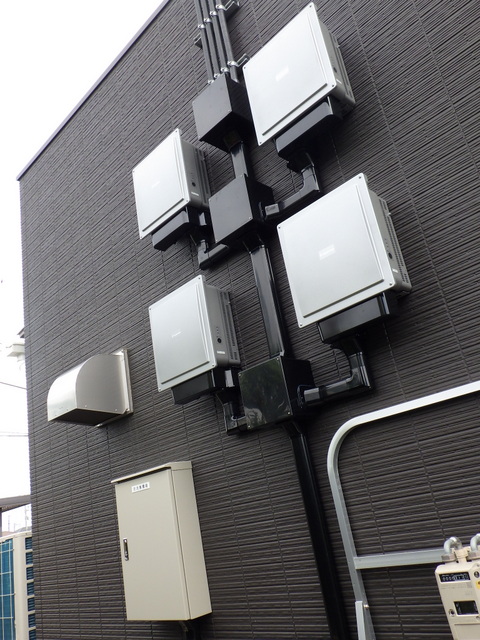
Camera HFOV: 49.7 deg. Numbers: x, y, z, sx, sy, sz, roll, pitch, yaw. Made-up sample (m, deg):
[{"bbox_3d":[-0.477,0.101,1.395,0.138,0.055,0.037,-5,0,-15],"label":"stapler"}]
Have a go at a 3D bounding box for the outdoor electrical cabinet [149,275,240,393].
[{"bbox_3d":[-0.235,0.091,2.764,0.221,0.486,0.450,11,-28,-45],"label":"outdoor electrical cabinet"}]

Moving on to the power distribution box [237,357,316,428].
[{"bbox_3d":[0.180,0.333,2.308,0.213,0.256,0.252,11,-28,-45],"label":"power distribution box"}]

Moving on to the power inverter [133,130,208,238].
[{"bbox_3d":[-0.388,-0.769,3.079,0.221,0.486,0.450,11,-28,-45],"label":"power inverter"}]

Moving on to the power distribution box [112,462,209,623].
[{"bbox_3d":[-0.440,1.196,2.802,0.160,0.733,0.560,11,-28,-45],"label":"power distribution box"}]

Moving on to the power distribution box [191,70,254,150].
[{"bbox_3d":[-0.078,-1.123,2.842,0.213,0.256,0.252,11,-28,-45],"label":"power distribution box"}]

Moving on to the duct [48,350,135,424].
[{"bbox_3d":[-0.976,0.436,3.339,0.360,0.430,0.430,11,-28,-45],"label":"duct"}]

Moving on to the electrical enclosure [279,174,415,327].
[{"bbox_3d":[0.441,-0.253,2.153,0.221,0.486,0.450,11,-28,-45],"label":"electrical enclosure"}]

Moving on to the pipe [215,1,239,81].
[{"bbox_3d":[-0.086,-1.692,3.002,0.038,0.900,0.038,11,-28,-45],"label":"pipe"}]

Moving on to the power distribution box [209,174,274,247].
[{"bbox_3d":[0.027,-0.530,2.624,0.213,0.256,0.252,11,-28,-45],"label":"power distribution box"}]

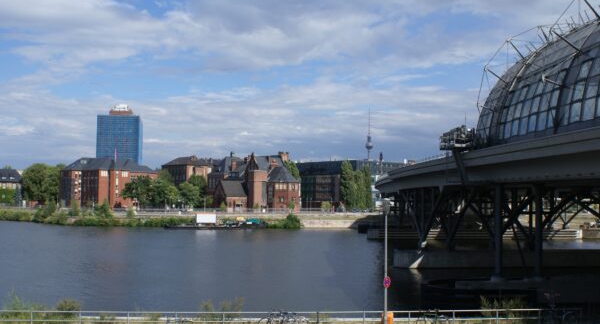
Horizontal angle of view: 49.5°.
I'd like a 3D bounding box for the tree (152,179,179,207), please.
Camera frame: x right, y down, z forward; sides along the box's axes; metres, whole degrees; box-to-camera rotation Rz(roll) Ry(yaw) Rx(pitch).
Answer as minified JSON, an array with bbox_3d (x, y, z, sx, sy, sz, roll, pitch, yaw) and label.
[{"bbox_3d":[-53.778,12.634,257.666,11.000,13.000,10.500,1,-3,-10],"label":"tree"}]

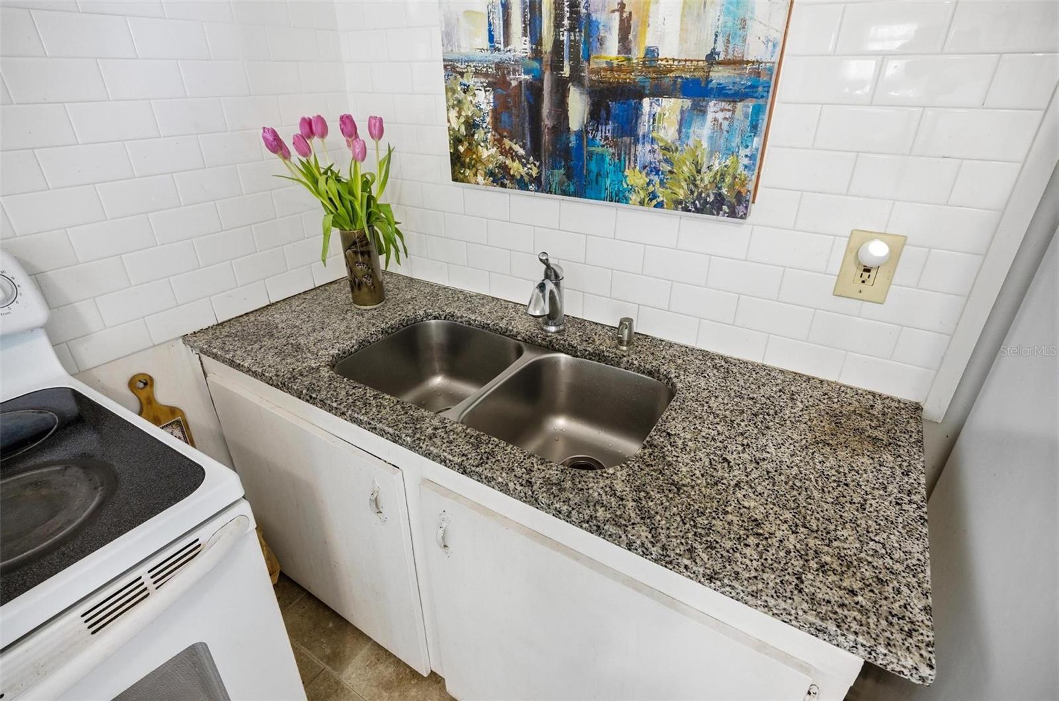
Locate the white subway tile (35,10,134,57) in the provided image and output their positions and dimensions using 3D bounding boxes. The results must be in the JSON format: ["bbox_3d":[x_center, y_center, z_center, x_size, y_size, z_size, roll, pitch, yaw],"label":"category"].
[{"bbox_3d":[-0.868,-0.618,1.038,0.010,0.075,0.153,16,32,28],"label":"white subway tile"}]

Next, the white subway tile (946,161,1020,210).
[{"bbox_3d":[0.760,-0.278,0.886,0.073,0.075,0.010,16,32,28],"label":"white subway tile"}]

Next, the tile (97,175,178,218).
[{"bbox_3d":[-0.873,-0.347,1.186,0.009,0.075,0.155,16,32,28],"label":"tile"}]

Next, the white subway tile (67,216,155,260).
[{"bbox_3d":[-0.910,-0.247,1.159,0.009,0.076,0.153,16,32,28],"label":"white subway tile"}]

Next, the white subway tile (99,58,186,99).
[{"bbox_3d":[-0.826,-0.581,1.134,0.009,0.076,0.153,16,32,28],"label":"white subway tile"}]

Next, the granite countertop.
[{"bbox_3d":[-0.040,0.049,1.195,1.554,0.028,0.643,16,32,28],"label":"granite countertop"}]

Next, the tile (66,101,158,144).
[{"bbox_3d":[-0.869,-0.480,1.109,0.009,0.076,0.153,16,32,28],"label":"tile"}]

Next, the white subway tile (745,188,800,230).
[{"bbox_3d":[0.473,-0.298,1.093,0.152,0.075,0.010,16,32,28],"label":"white subway tile"}]

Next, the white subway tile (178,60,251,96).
[{"bbox_3d":[-0.739,-0.637,1.241,0.010,0.075,0.152,16,32,28],"label":"white subway tile"}]

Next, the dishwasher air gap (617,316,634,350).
[{"bbox_3d":[0.233,-0.042,1.272,0.041,0.068,0.041,0,28,0],"label":"dishwasher air gap"}]

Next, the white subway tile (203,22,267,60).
[{"bbox_3d":[-0.706,-0.743,1.279,0.009,0.075,0.155,16,32,28],"label":"white subway tile"}]

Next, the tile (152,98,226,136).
[{"bbox_3d":[-0.786,-0.543,1.227,0.010,0.075,0.153,16,32,28],"label":"tile"}]

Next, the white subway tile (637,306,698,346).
[{"bbox_3d":[0.340,-0.063,1.303,0.152,0.076,0.010,16,32,28],"label":"white subway tile"}]

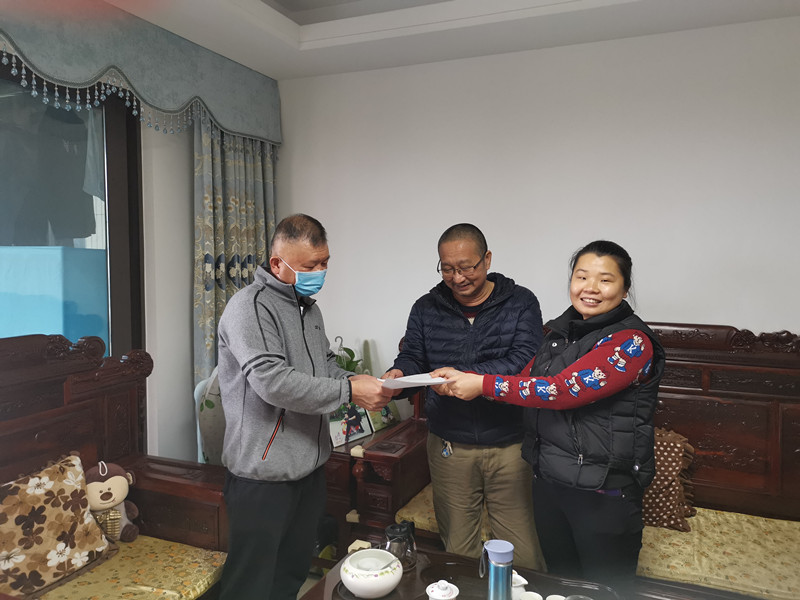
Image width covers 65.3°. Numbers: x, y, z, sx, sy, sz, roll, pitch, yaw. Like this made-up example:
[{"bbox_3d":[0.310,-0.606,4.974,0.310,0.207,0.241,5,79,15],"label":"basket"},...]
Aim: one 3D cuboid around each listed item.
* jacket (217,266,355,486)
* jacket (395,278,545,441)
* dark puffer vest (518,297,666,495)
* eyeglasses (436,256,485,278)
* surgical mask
[{"bbox_3d":[-0.308,0.208,1.870,0.460,0.625,0.510,2,4,25],"label":"jacket"},{"bbox_3d":[0.229,0.186,2.030,0.520,0.575,0.420,1,3,12],"label":"jacket"},{"bbox_3d":[0.570,0.264,1.840,0.330,0.550,0.450,-1,4,-30],"label":"dark puffer vest"},{"bbox_3d":[0.197,-0.117,2.020,0.142,0.045,0.140,1,23,14],"label":"eyeglasses"},{"bbox_3d":[-0.270,-0.076,1.860,0.120,0.105,0.140,23,14,28],"label":"surgical mask"}]

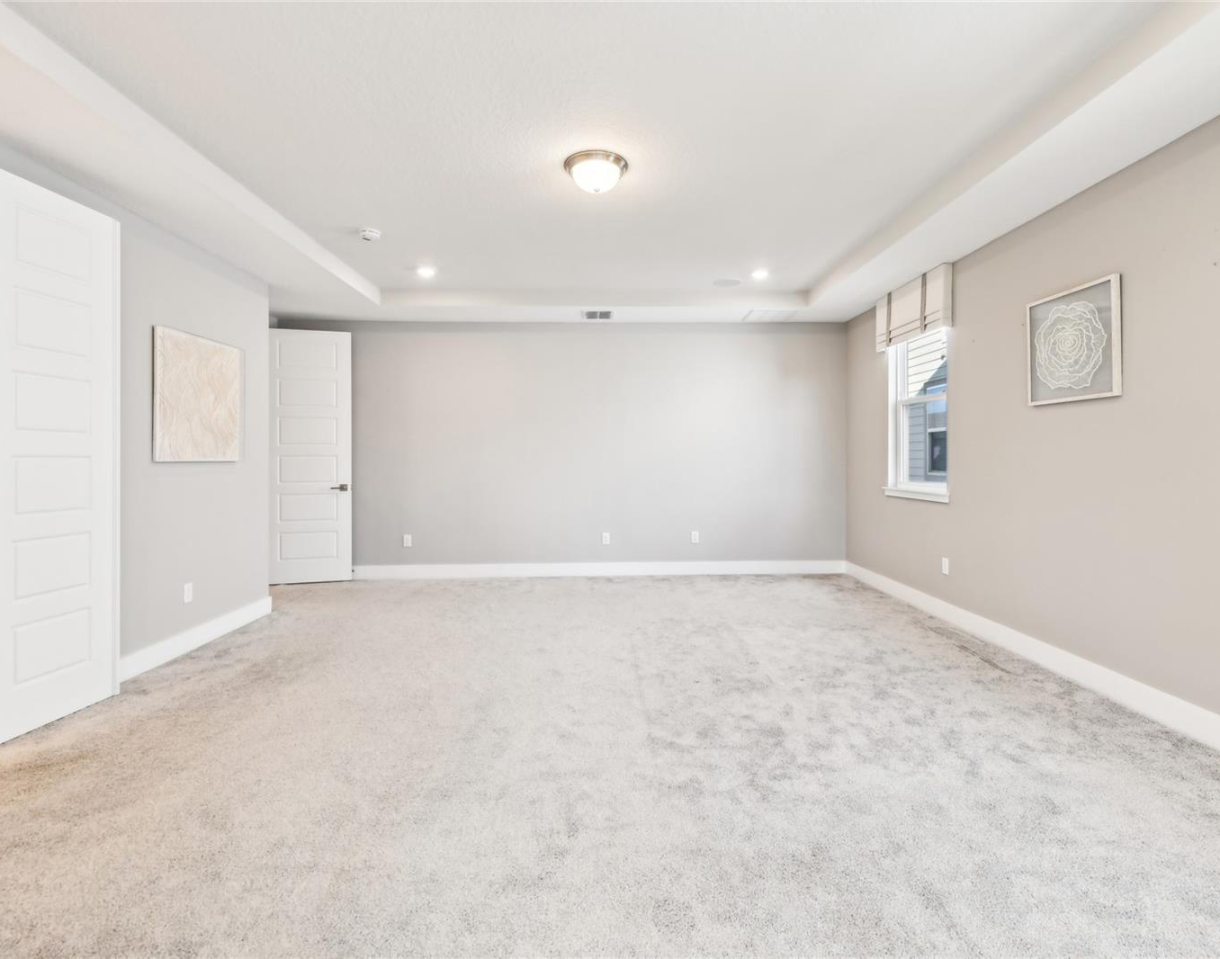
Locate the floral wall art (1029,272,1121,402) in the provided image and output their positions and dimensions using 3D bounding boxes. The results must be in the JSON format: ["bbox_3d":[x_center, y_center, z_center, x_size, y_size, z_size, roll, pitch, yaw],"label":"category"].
[{"bbox_3d":[2.530,-0.737,3.078,0.030,0.607,0.590,0,1,-1],"label":"floral wall art"}]

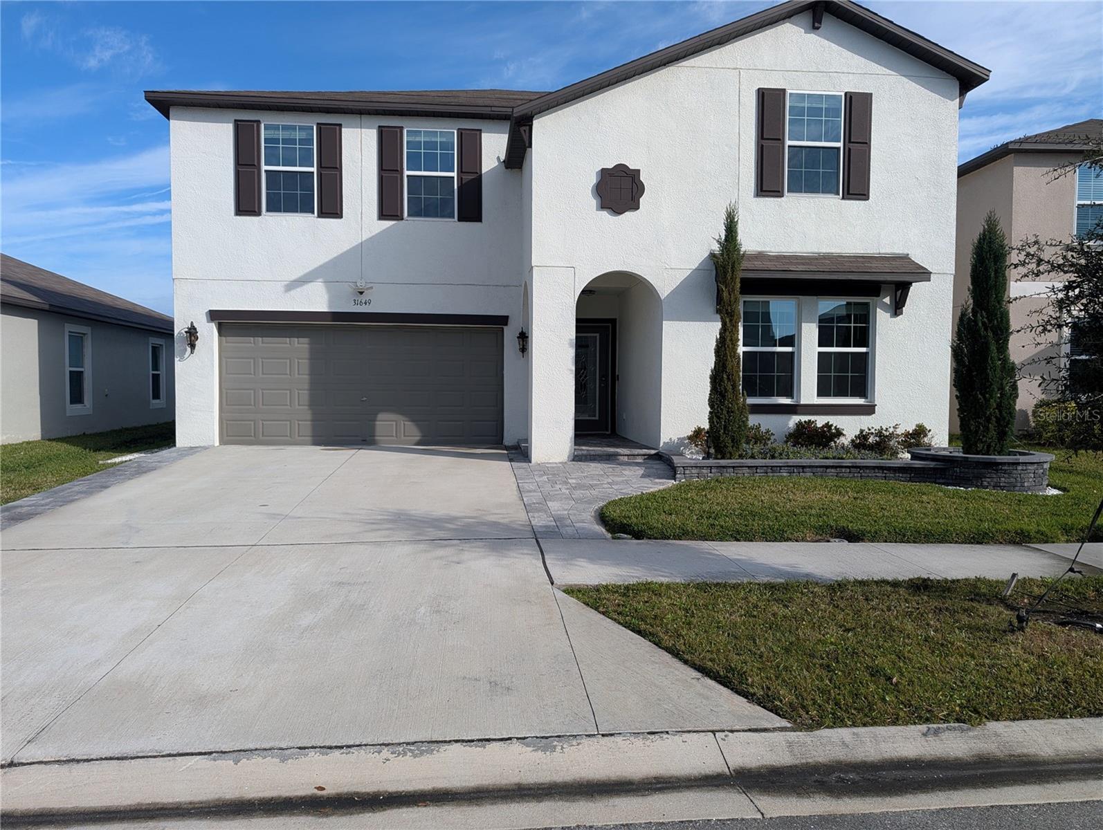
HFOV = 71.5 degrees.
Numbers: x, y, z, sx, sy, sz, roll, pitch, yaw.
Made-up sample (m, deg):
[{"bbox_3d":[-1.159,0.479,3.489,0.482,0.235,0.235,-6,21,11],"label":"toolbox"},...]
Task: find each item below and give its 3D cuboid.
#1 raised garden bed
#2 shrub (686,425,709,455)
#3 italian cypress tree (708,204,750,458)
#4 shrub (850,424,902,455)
[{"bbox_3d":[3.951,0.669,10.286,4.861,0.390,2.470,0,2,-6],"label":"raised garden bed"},{"bbox_3d":[2.132,0.367,11.057,0.366,0.415,0.356,0,2,-6],"label":"shrub"},{"bbox_3d":[2.382,-1.093,10.194,0.494,3.409,0.474,0,2,-6],"label":"italian cypress tree"},{"bbox_3d":[4.756,0.358,11.231,0.711,0.445,0.573,0,2,-6],"label":"shrub"}]

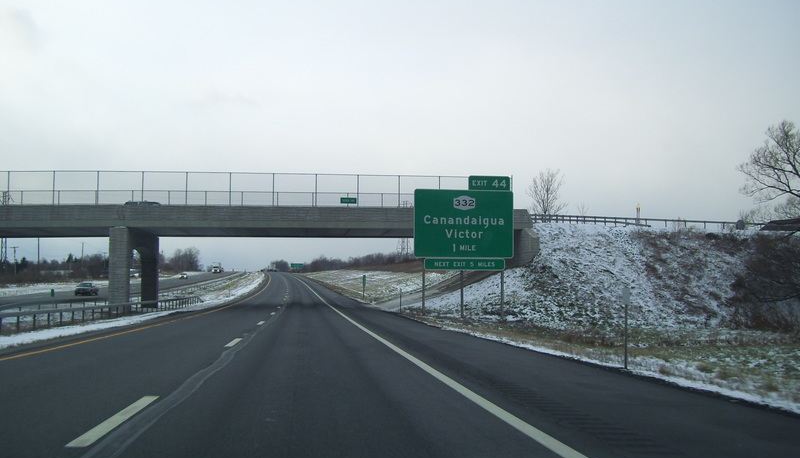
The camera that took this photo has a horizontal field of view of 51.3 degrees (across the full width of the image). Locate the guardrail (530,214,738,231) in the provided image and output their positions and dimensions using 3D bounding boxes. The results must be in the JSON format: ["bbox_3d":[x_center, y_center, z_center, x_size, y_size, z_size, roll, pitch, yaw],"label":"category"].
[{"bbox_3d":[19.402,-0.460,67.200,19.200,0.850,0.300,1,-4,-14],"label":"guardrail"}]

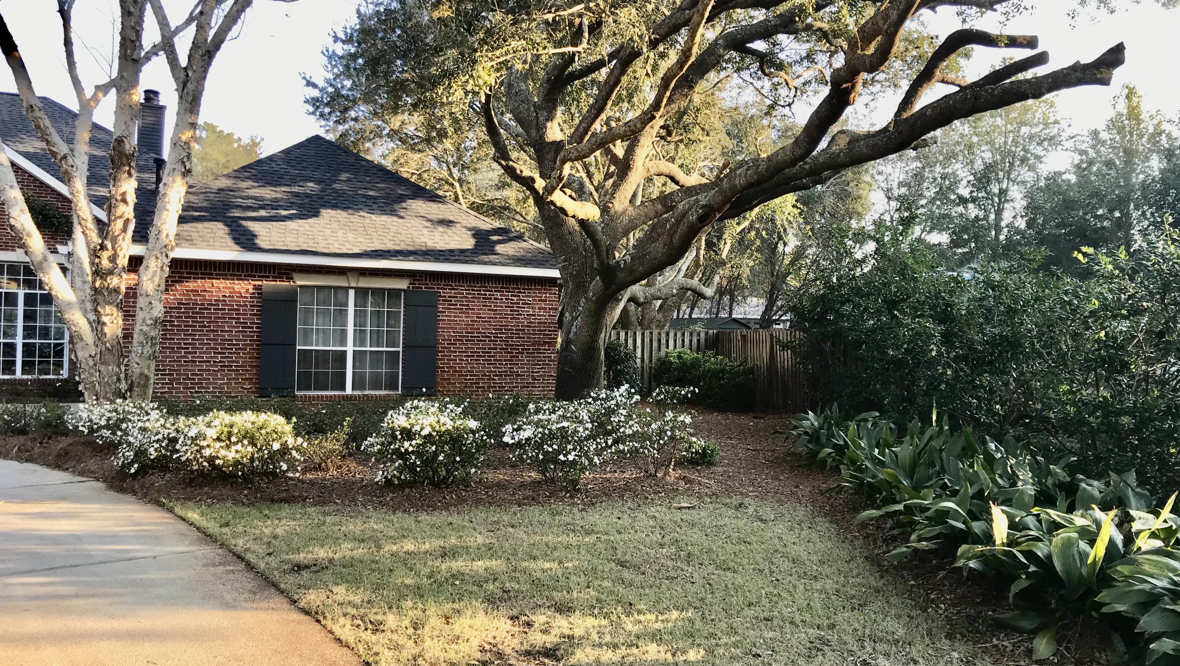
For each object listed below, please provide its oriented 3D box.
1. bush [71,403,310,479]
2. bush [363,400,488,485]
[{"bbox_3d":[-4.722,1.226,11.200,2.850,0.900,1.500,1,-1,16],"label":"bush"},{"bbox_3d":[-1.817,1.222,10.600,1.400,0.980,1.300,1,-1,0],"label":"bush"}]

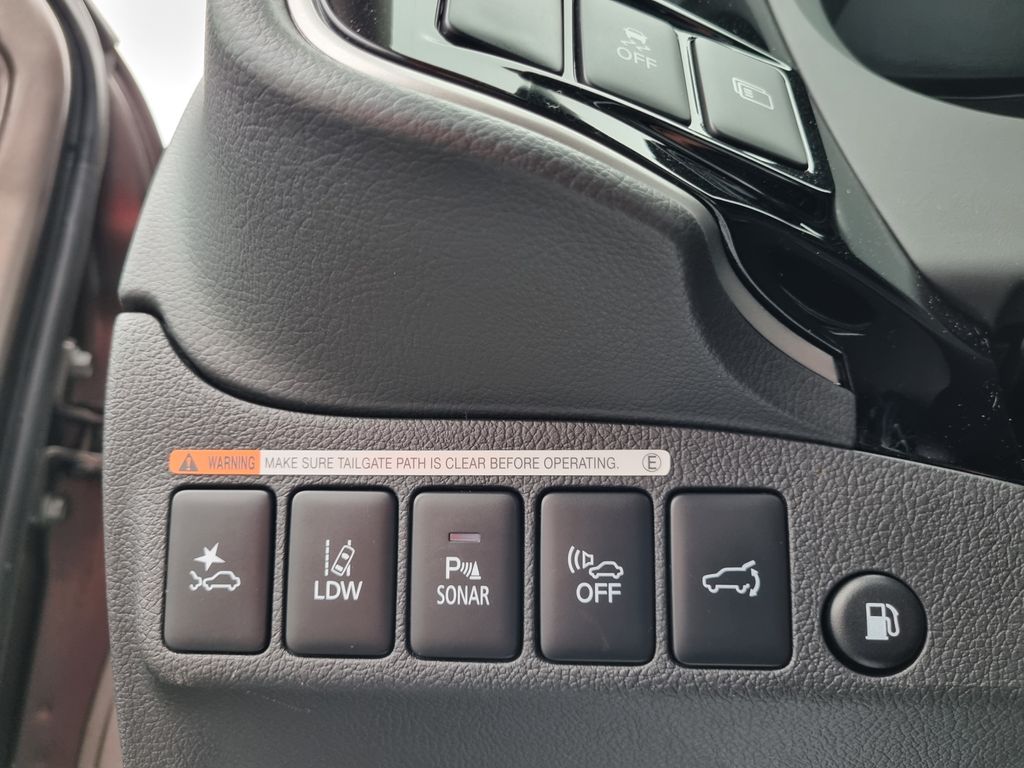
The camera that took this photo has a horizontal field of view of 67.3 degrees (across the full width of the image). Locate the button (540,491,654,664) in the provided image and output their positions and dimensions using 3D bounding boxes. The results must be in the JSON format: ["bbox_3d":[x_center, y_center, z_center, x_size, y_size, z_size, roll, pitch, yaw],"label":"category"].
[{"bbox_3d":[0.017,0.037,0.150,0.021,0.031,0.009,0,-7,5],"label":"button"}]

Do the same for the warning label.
[{"bbox_3d":[-0.020,0.016,0.152,0.101,0.005,0.001,0,-7,5],"label":"warning label"}]

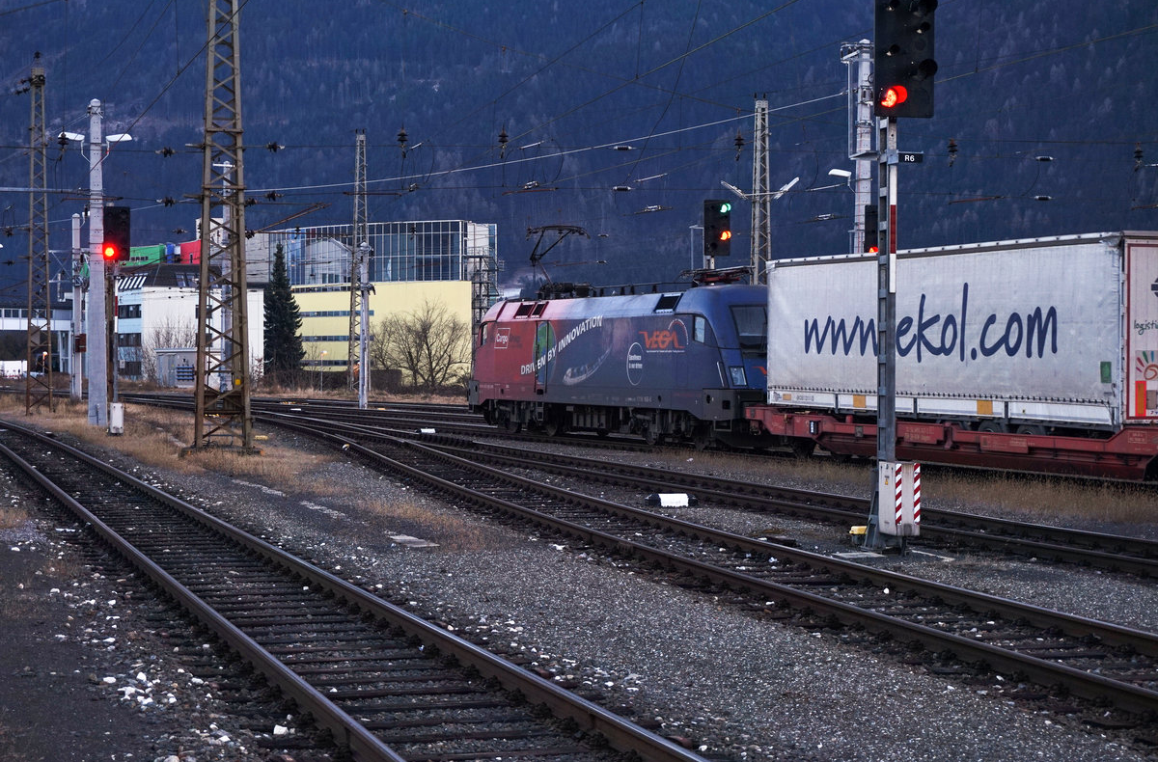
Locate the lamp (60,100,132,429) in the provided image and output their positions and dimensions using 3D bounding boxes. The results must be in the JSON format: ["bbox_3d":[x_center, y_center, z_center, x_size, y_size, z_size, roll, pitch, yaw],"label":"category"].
[{"bbox_3d":[-16.053,-3.865,70.500,2.400,10.950,0.700,0,1,-15],"label":"lamp"}]

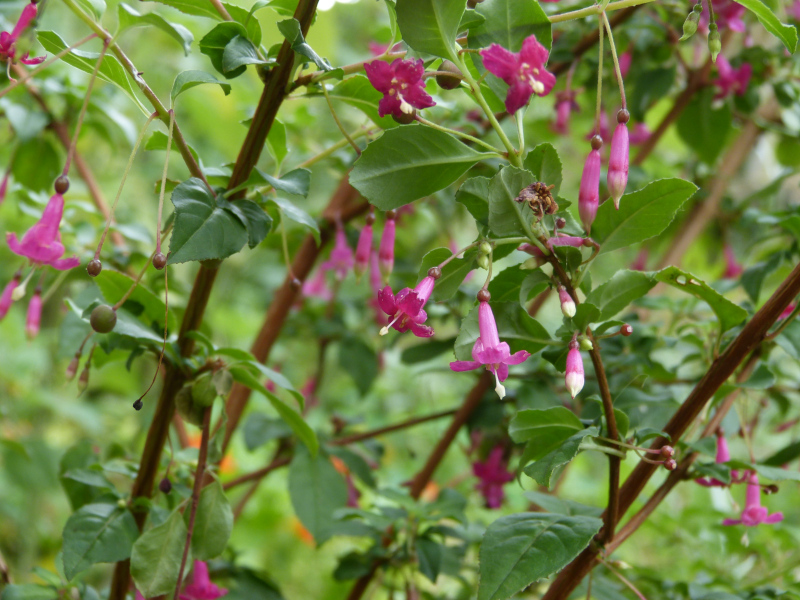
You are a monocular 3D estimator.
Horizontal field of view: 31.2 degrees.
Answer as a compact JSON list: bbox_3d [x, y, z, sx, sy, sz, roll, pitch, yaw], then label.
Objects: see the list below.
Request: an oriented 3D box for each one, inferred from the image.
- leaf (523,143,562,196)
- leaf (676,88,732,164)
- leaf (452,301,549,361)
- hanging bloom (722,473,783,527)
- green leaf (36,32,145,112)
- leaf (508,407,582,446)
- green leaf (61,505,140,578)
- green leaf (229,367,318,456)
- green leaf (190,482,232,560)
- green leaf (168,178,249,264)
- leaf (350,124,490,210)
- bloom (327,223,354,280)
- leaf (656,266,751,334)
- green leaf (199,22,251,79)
[{"bbox_3d":[0.066,-0.058,0.670,0.020,0.034,0.009,6,17,-2],"label":"leaf"},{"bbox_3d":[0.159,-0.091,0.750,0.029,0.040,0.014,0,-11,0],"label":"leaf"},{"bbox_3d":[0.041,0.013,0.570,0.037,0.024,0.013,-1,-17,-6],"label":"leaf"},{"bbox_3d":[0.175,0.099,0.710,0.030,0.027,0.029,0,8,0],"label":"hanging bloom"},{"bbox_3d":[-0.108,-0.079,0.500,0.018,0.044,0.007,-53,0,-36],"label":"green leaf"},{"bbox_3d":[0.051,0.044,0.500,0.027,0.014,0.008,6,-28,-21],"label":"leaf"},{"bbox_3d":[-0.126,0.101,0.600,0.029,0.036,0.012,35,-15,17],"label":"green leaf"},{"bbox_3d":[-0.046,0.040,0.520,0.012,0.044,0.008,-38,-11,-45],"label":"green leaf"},{"bbox_3d":[-0.096,0.110,0.720,0.023,0.042,0.010,7,17,-8],"label":"green leaf"},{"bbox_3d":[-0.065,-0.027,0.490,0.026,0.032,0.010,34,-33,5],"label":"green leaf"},{"bbox_3d":[0.009,-0.059,0.640,0.064,0.039,0.011,-10,26,5],"label":"leaf"},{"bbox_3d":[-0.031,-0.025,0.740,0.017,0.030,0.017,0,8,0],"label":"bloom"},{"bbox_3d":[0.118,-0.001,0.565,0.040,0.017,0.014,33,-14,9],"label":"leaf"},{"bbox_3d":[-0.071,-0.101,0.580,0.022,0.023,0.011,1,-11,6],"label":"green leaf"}]

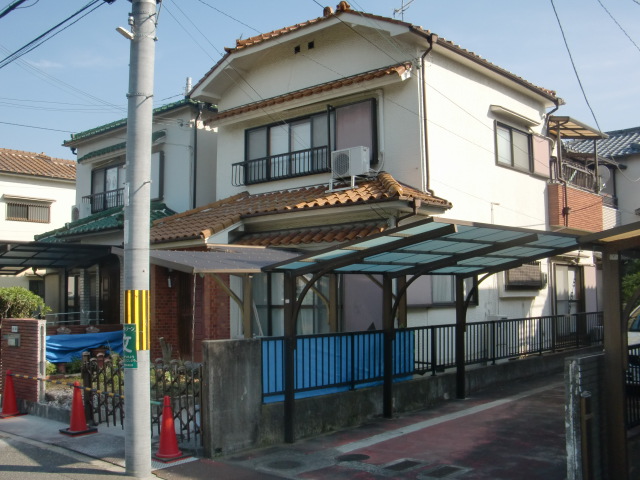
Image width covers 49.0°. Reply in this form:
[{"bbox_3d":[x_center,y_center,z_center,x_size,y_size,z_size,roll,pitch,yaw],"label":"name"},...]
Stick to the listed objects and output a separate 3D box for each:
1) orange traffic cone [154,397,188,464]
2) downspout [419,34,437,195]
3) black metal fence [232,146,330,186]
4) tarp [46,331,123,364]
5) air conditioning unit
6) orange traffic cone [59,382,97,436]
[{"bbox_3d":[-1.748,2.156,8.133,0.390,0.700,0.390,-5,-6,43],"label":"orange traffic cone"},{"bbox_3d":[2.040,-2.278,12.806,0.360,2.930,0.320,-5,-6,41],"label":"downspout"},{"bbox_3d":[-0.769,-1.525,14.864,2.900,0.490,0.270,-5,-6,41],"label":"black metal fence"},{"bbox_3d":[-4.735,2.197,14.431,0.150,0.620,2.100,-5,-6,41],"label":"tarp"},{"bbox_3d":[0.599,-1.452,13.408,0.740,0.535,0.270,-5,-6,41],"label":"air conditioning unit"},{"bbox_3d":[-3.317,2.295,9.647,0.380,0.700,0.380,3,-6,-37],"label":"orange traffic cone"}]

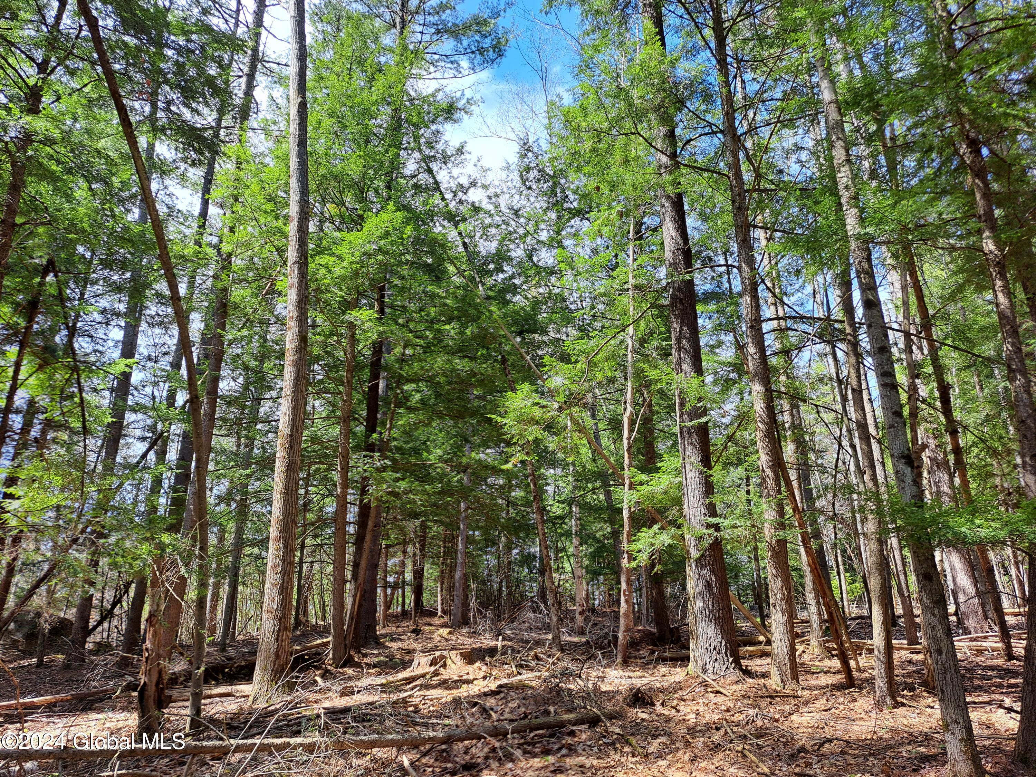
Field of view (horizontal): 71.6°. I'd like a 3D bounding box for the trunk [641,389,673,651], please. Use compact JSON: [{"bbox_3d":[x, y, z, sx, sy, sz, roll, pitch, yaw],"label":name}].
[{"bbox_3d":[3.050,2.716,15.921,0.302,5.476,0.302,-4,-16,10],"label":"trunk"}]

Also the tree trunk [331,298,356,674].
[{"bbox_3d":[-3.076,1.491,12.884,0.226,6.404,0.226,2,-16,-13],"label":"tree trunk"}]

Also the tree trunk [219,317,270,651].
[{"bbox_3d":[-5.597,1.739,14.795,0.197,6.838,0.197,7,-18,-20],"label":"tree trunk"}]

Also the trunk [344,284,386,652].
[{"bbox_3d":[-3.067,1.357,14.780,0.242,7.575,0.242,5,-17,-11],"label":"trunk"}]

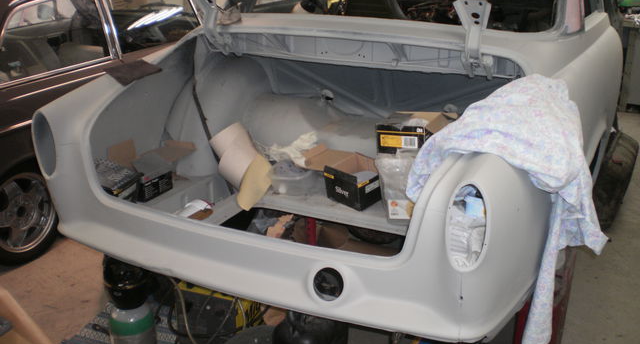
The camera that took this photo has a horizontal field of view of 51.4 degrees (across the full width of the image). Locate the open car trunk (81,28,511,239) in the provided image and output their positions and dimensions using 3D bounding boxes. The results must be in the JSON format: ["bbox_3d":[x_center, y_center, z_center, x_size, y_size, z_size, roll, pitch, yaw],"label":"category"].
[{"bbox_3d":[-0.043,-0.103,2.184,1.200,0.540,0.880,10,20,26],"label":"open car trunk"}]

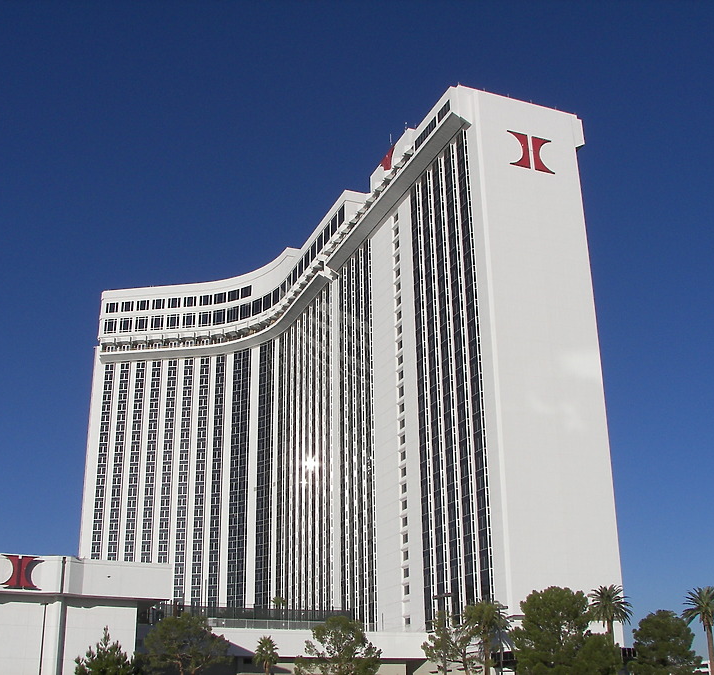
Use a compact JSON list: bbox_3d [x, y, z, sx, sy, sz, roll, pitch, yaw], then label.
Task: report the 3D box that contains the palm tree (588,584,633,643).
[{"bbox_3d":[30.402,34.785,110.125,5.500,11.000,5.500,-6,-21,14],"label":"palm tree"}]

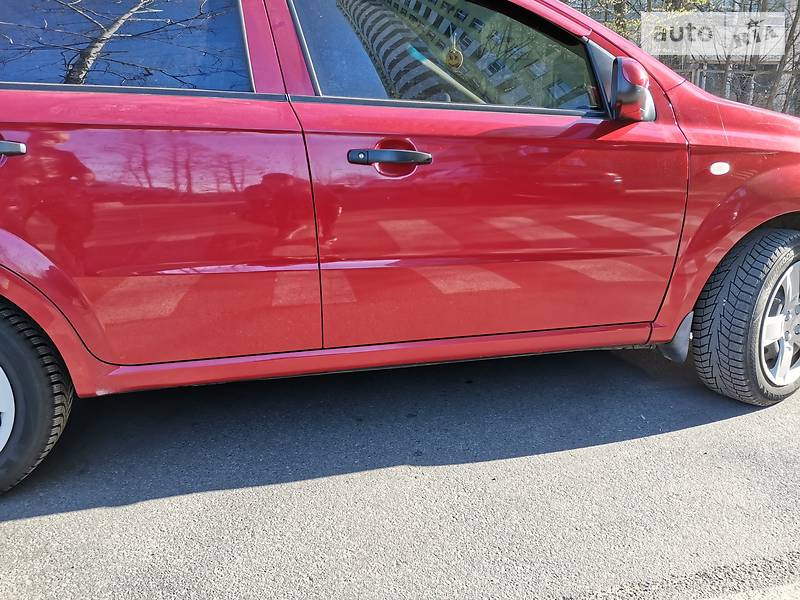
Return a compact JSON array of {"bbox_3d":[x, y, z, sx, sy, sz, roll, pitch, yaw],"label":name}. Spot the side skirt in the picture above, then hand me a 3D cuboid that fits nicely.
[{"bbox_3d":[-0.008,0.149,1.697,1.610,0.090,0.070,-4,11,-14],"label":"side skirt"}]

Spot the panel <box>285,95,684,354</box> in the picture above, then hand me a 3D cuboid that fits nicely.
[{"bbox_3d":[0.286,-0.222,1.692,1.130,0.645,0.120,-4,11,-14],"label":"panel"}]

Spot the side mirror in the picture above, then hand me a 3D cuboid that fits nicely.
[{"bbox_3d":[0.629,-0.568,1.645,0.110,0.160,0.180,-1,11,3],"label":"side mirror"}]

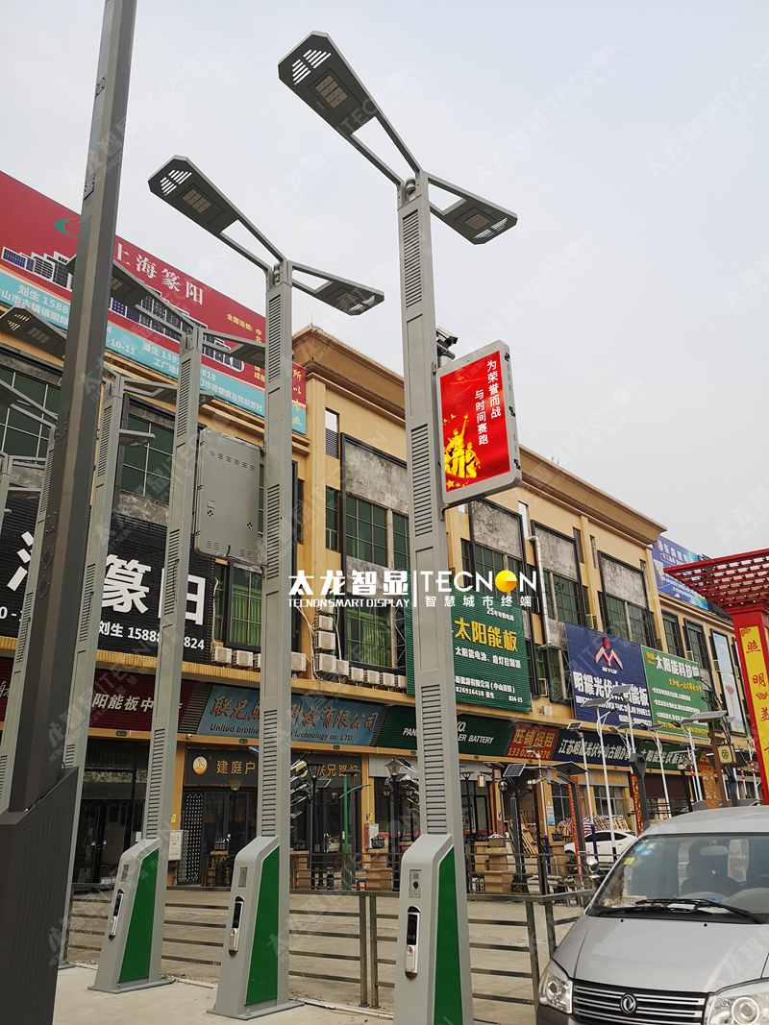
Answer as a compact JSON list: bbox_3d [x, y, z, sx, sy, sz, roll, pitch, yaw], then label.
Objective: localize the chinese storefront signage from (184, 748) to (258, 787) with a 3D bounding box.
[{"bbox_3d":[-5.718,9.456,29.529,0.150,1.190,4.009,-20,-28,38],"label":"chinese storefront signage"}]

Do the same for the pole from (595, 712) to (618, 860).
[{"bbox_3d":[7.438,9.224,26.542,0.150,5.332,0.150,-20,-28,38],"label":"pole"}]

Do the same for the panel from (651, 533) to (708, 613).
[{"bbox_3d":[25.919,5.328,69.898,0.300,5.168,9.669,-20,-28,38],"label":"panel"}]

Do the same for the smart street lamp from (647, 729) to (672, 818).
[{"bbox_3d":[11.940,11.948,33.934,0.900,5.456,0.700,-20,-28,38],"label":"smart street lamp"}]

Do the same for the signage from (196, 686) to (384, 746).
[{"bbox_3d":[-3.434,8.269,32.166,0.200,1.735,9.243,3,-13,44],"label":"signage"}]

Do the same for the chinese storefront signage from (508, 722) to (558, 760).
[{"bbox_3d":[8.246,12.750,44.377,0.200,1.763,4.572,3,-13,44],"label":"chinese storefront signage"}]

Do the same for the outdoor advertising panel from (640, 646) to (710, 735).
[{"bbox_3d":[22.059,13.655,60.479,0.200,5.890,10.265,-20,-28,38],"label":"outdoor advertising panel"}]

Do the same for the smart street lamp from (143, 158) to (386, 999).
[{"bbox_3d":[-1.238,0.486,9.011,0.740,8.806,3.685,-20,-28,38],"label":"smart street lamp"}]

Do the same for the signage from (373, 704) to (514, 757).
[{"bbox_3d":[3.186,10.792,39.094,0.200,1.743,10.574,3,-13,44],"label":"signage"}]

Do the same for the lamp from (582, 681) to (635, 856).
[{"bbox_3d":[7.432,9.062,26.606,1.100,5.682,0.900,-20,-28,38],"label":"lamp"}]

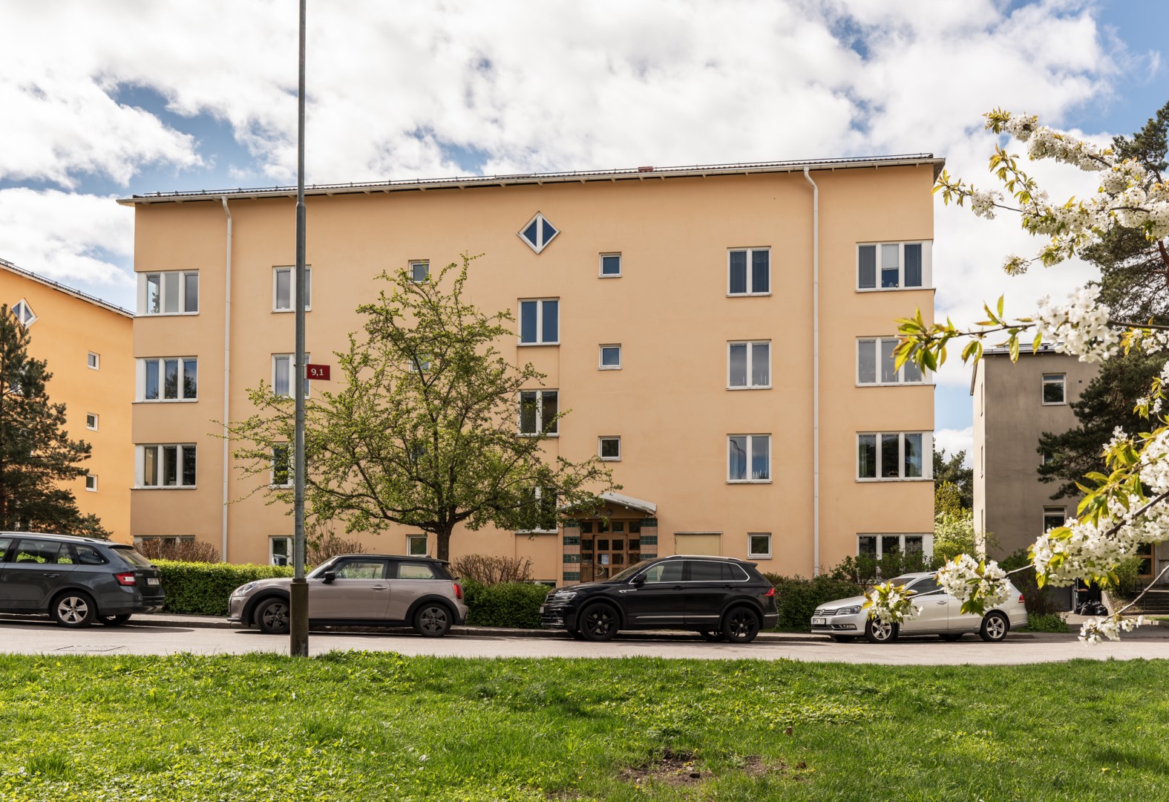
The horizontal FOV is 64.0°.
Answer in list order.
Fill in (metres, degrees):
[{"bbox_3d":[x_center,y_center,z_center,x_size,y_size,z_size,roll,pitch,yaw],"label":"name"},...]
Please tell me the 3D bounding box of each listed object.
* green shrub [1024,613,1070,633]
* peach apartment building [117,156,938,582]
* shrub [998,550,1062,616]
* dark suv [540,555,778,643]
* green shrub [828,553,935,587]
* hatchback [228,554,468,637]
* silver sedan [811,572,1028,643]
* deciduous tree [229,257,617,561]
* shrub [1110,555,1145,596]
[{"bbox_3d":[11.218,5.383,22.800,1.200,0.520,0.800,-1,-5,7],"label":"green shrub"},{"bbox_3d":[-1.457,-0.384,34.214,25.300,12.800,11.200,-1,-5,7],"label":"peach apartment building"},{"bbox_3d":[13.060,5.346,27.500,1.900,2.000,1.700,-1,-5,7],"label":"shrub"},{"bbox_3d":[1.450,3.810,18.550,4.490,1.650,1.860,1,-5,-13],"label":"dark suv"},{"bbox_3d":[7.769,4.615,24.500,2.800,1.400,1.500,-1,-5,7],"label":"green shrub"},{"bbox_3d":[-4.170,3.350,16.700,3.850,1.420,1.730,1,-5,-12],"label":"hatchback"},{"bbox_3d":[7.630,4.580,21.300,4.770,1.510,1.830,1,-5,-15],"label":"silver sedan"},{"bbox_3d":[-3.849,0.682,23.000,9.300,8.200,8.200,-1,-5,7],"label":"deciduous tree"},{"bbox_3d":[19.719,6.371,34.000,1.300,1.500,1.300,-1,-5,7],"label":"shrub"}]

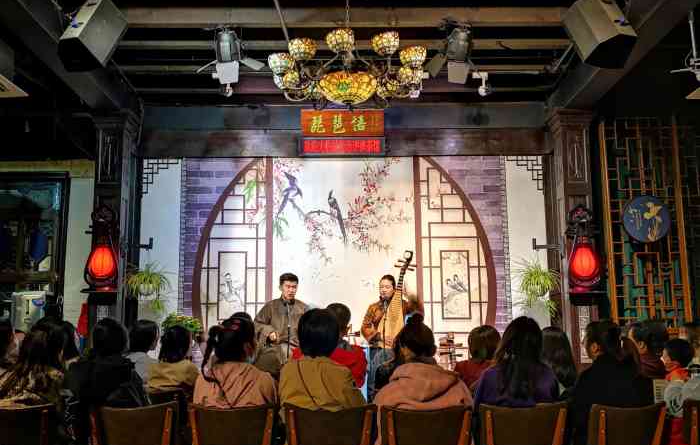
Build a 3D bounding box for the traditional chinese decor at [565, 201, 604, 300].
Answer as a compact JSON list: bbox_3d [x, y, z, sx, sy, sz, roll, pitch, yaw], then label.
[{"bbox_3d":[2.044,0.260,6.318,0.290,0.790,0.280,0,-10,-1],"label":"traditional chinese decor"}]

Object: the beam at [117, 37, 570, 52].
[{"bbox_3d":[-0.052,-1.441,5.877,3.900,0.125,0.085,0,-10,-1],"label":"beam"}]

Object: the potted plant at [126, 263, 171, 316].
[{"bbox_3d":[-1.807,0.592,6.526,0.410,0.450,0.390,0,-10,-1],"label":"potted plant"}]

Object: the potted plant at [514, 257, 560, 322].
[{"bbox_3d":[1.739,0.621,6.750,0.410,0.590,0.400,0,-9,0],"label":"potted plant"}]

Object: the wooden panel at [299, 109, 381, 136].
[{"bbox_3d":[-0.069,-0.982,7.198,0.820,0.285,0.050,0,-10,-1],"label":"wooden panel"}]

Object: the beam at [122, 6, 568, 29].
[{"bbox_3d":[-0.113,-1.633,5.814,4.130,0.130,0.094,0,-9,0],"label":"beam"}]

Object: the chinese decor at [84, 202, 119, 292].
[{"bbox_3d":[-2.145,0.216,6.282,0.270,0.760,0.260,0,-10,-1],"label":"chinese decor"}]

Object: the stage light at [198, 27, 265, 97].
[{"bbox_3d":[-0.883,-1.207,5.422,0.490,0.490,0.340,0,-10,-1],"label":"stage light"}]

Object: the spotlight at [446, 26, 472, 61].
[{"bbox_3d":[0.873,-1.427,5.800,0.190,0.240,0.190,2,31,-15],"label":"spotlight"}]

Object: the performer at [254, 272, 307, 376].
[{"bbox_3d":[-0.616,1.085,6.609,0.580,1.300,0.720,2,-9,-12],"label":"performer"}]

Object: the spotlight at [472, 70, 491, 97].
[{"bbox_3d":[1.130,-1.190,6.252,0.150,0.210,0.150,-5,-11,24],"label":"spotlight"}]

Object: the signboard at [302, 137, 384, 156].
[{"bbox_3d":[-0.071,-0.742,7.157,0.820,0.175,0.060,0,-10,-1],"label":"signboard"}]

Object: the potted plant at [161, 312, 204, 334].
[{"bbox_3d":[-1.563,0.965,6.750,0.400,0.340,0.380,0,-9,0],"label":"potted plant"}]

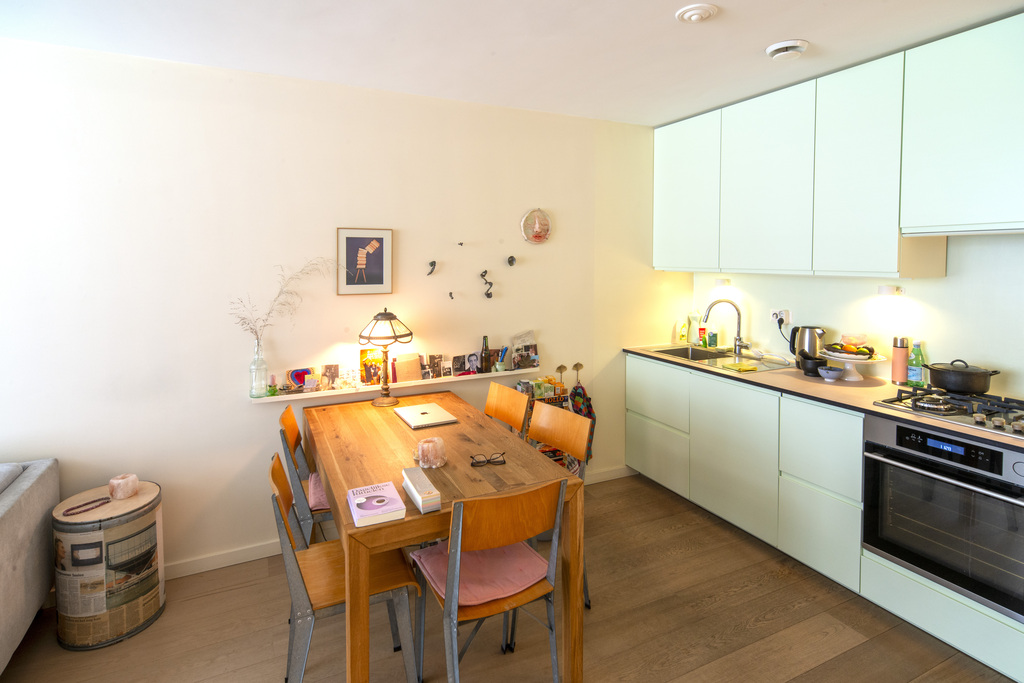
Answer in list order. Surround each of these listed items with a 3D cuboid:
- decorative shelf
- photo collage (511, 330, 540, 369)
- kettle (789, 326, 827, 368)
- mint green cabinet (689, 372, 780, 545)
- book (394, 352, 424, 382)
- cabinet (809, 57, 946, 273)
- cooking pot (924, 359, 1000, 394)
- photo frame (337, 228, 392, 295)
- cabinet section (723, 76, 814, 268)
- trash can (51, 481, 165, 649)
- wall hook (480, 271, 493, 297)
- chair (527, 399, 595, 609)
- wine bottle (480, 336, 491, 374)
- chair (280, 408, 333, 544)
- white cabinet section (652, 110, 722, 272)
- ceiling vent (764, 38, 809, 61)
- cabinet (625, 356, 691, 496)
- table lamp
[{"bbox_3d":[-0.585,0.226,2.931,1.632,0.033,0.112,-5,9,-25],"label":"decorative shelf"},{"bbox_3d":[0.081,0.052,3.179,0.185,0.230,0.050,-4,8,-25],"label":"photo collage"},{"bbox_3d":[1.804,0.037,3.114,0.165,0.250,0.225,-5,9,-34],"label":"kettle"},{"bbox_3d":[1.506,0.615,3.055,0.580,0.795,0.597,-4,8,-26],"label":"mint green cabinet"},{"bbox_3d":[-0.584,0.140,2.904,0.138,0.164,0.021,-5,-9,-25],"label":"book"},{"bbox_3d":[1.884,-0.841,2.622,0.394,1.007,0.407,-5,9,-25],"label":"cabinet"},{"bbox_3d":[2.118,0.155,2.425,0.280,0.138,0.215,6,10,39],"label":"cooking pot"},{"bbox_3d":[-0.821,-0.441,2.855,0.301,0.364,0.022,-5,9,-25],"label":"photo frame"},{"bbox_3d":[1.625,-0.900,3.010,0.380,1.000,0.600,-5,7,-27],"label":"cabinet section"},{"bbox_3d":[-1.766,0.964,2.263,0.380,0.520,0.380,-4,8,-26],"label":"trash can"},{"bbox_3d":[-0.157,-0.349,3.146,0.076,0.168,0.046,-5,9,-25],"label":"wall hook"},{"bbox_3d":[0.036,0.763,2.271,0.507,0.849,0.435,-7,10,-36],"label":"chair"},{"bbox_3d":[-0.162,0.082,3.165,0.062,0.232,0.062,0,7,0],"label":"wine bottle"},{"bbox_3d":[-0.878,0.761,2.474,0.490,0.855,0.400,-4,8,-26],"label":"chair"},{"bbox_3d":[1.345,-0.980,3.540,0.380,1.000,0.600,-5,7,-27],"label":"white cabinet section"},{"bbox_3d":[1.268,-1.334,2.365,0.180,0.050,0.180,0,7,0],"label":"ceiling vent"},{"bbox_3d":[1.222,0.509,3.489,0.628,0.803,0.621,-5,9,-25],"label":"cabinet"},{"bbox_3d":[-0.701,0.077,2.850,0.305,0.530,0.305,-4,8,-26],"label":"table lamp"}]

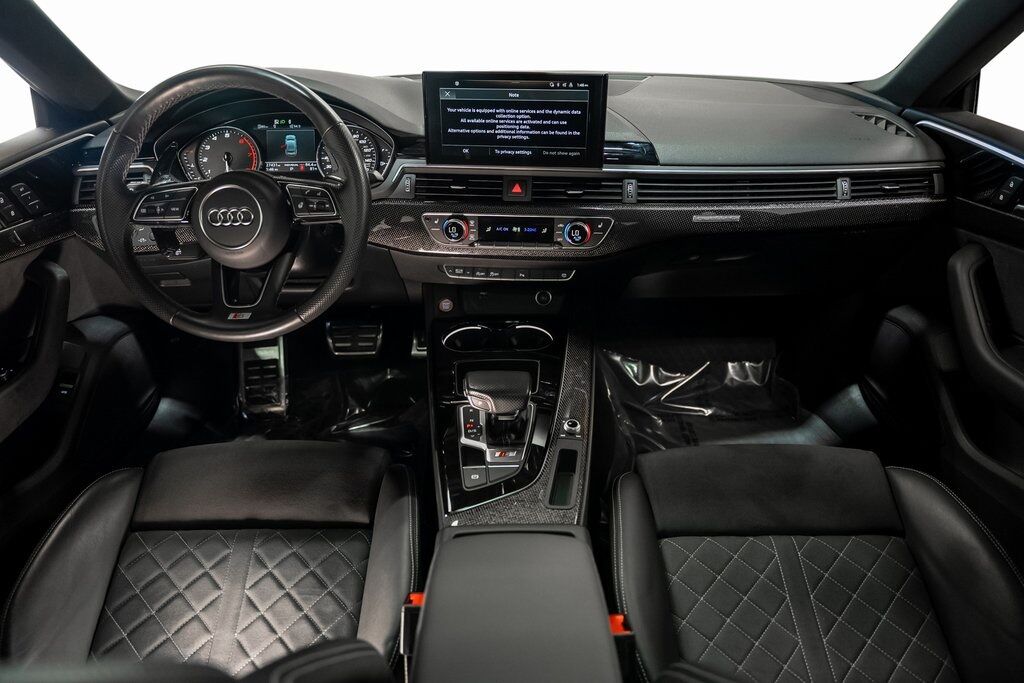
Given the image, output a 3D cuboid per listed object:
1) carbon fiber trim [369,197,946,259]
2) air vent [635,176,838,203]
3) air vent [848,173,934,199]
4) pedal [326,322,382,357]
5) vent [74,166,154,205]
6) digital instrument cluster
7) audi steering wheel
[{"bbox_3d":[0.227,-0.176,1.115,0.900,0.092,0.080,0,21,0],"label":"carbon fiber trim"},{"bbox_3d":[0.357,-0.241,1.130,0.320,0.040,0.035,0,24,0],"label":"air vent"},{"bbox_3d":[0.603,-0.247,1.130,0.133,0.040,0.035,-1,24,-2],"label":"air vent"},{"bbox_3d":[-0.326,-0.003,1.470,0.116,0.070,0.030,0,-6,0],"label":"pedal"},{"bbox_3d":[-0.635,-0.246,1.130,0.125,0.055,0.040,1,24,2],"label":"vent"},{"bbox_3d":[-0.369,-0.315,1.160,0.355,0.115,0.050,0,14,0],"label":"digital instrument cluster"},{"bbox_3d":[-0.377,-0.189,0.993,0.370,0.365,0.090,0,7,0],"label":"audi steering wheel"}]

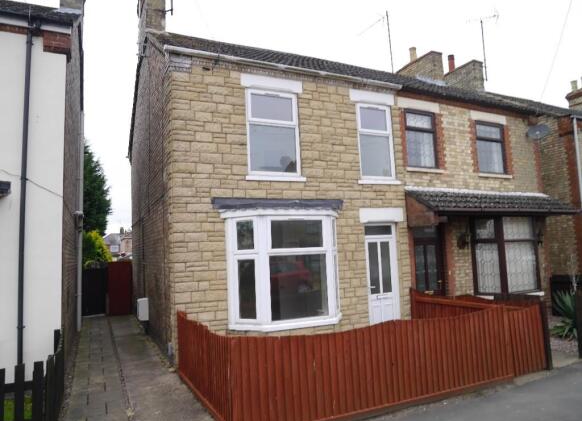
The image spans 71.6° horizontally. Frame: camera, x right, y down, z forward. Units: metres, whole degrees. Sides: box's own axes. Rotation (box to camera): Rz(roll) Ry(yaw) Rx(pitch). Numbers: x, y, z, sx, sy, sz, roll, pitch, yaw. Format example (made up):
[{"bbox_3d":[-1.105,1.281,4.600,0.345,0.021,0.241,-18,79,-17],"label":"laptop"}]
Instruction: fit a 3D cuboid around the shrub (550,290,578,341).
[{"bbox_3d":[4.889,1.757,7.108,0.750,0.900,0.750,0,-6,-25],"label":"shrub"}]

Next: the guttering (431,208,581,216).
[{"bbox_3d":[4.916,0.053,8.797,4.674,0.100,0.120,0,-6,-25],"label":"guttering"}]

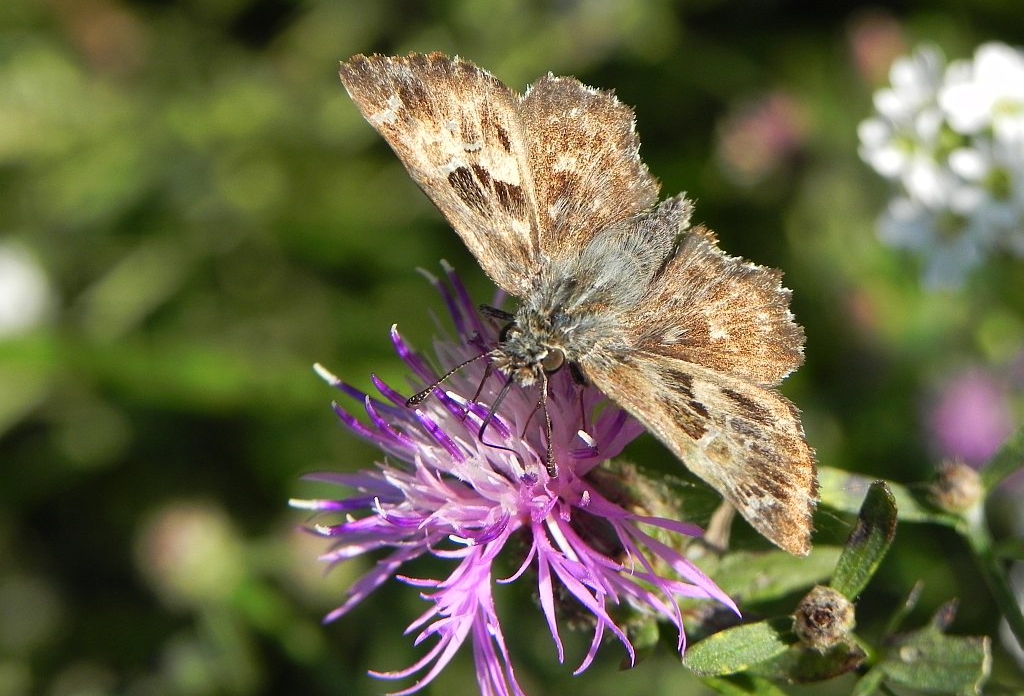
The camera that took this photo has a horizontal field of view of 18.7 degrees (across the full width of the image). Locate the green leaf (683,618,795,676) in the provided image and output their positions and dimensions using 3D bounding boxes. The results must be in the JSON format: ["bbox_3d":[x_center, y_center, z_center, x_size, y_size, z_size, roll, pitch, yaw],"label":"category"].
[{"bbox_3d":[0.012,0.015,0.153,0.007,0.001,0.002,-13,54,-17],"label":"green leaf"}]

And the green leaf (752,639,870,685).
[{"bbox_3d":[0.015,0.016,0.156,0.007,0.001,0.002,-4,52,-22],"label":"green leaf"}]

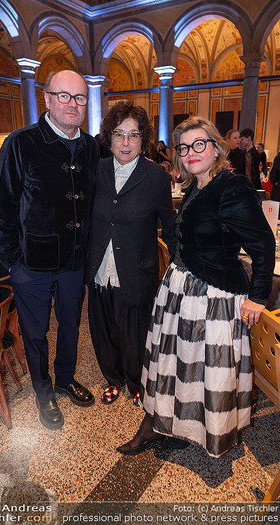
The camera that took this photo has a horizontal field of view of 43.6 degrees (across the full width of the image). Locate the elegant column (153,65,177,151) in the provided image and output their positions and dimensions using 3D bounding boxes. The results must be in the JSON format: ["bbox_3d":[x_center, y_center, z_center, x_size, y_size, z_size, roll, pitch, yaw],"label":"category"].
[{"bbox_3d":[0.796,-4.071,11.417,0.560,4.200,0.560,7,18,23],"label":"elegant column"}]

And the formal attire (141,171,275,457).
[{"bbox_3d":[0.276,0.275,1.623,0.570,1.260,0.540,15,22,43],"label":"formal attire"}]

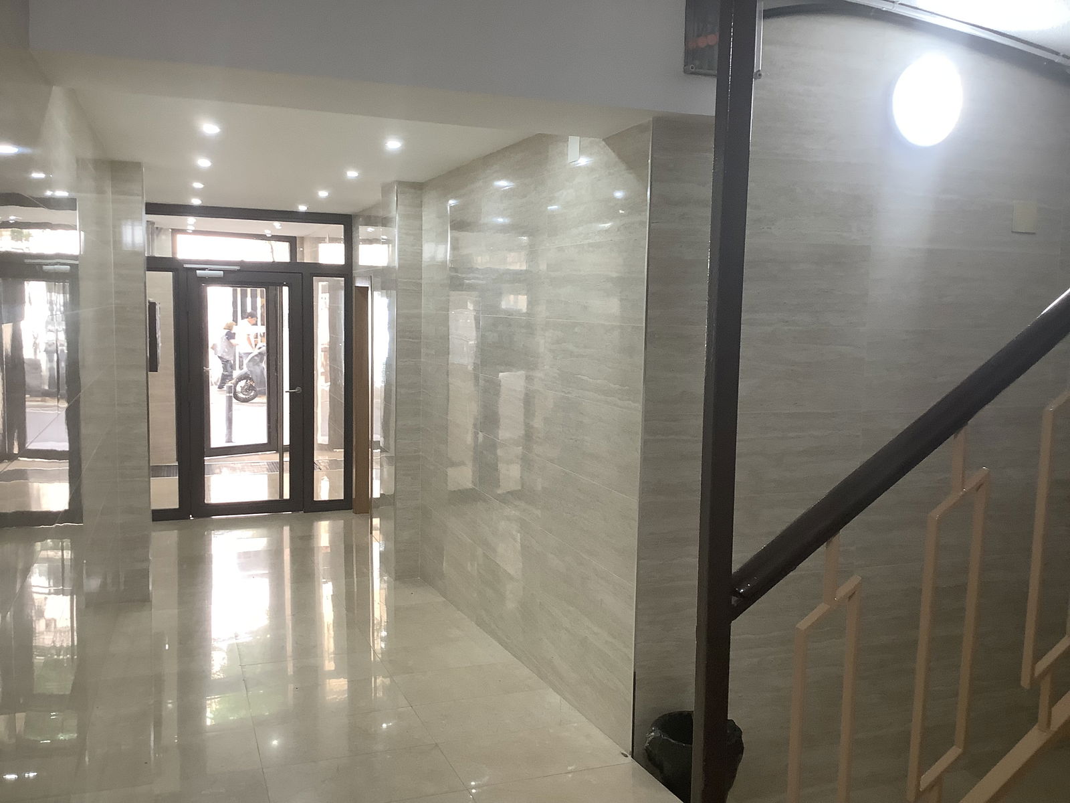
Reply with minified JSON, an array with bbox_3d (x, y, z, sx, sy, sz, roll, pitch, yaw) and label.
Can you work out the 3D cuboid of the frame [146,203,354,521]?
[{"bbox_3d":[-2.442,-0.318,8.209,1.741,2.612,0.110,-1,6,-21],"label":"frame"}]

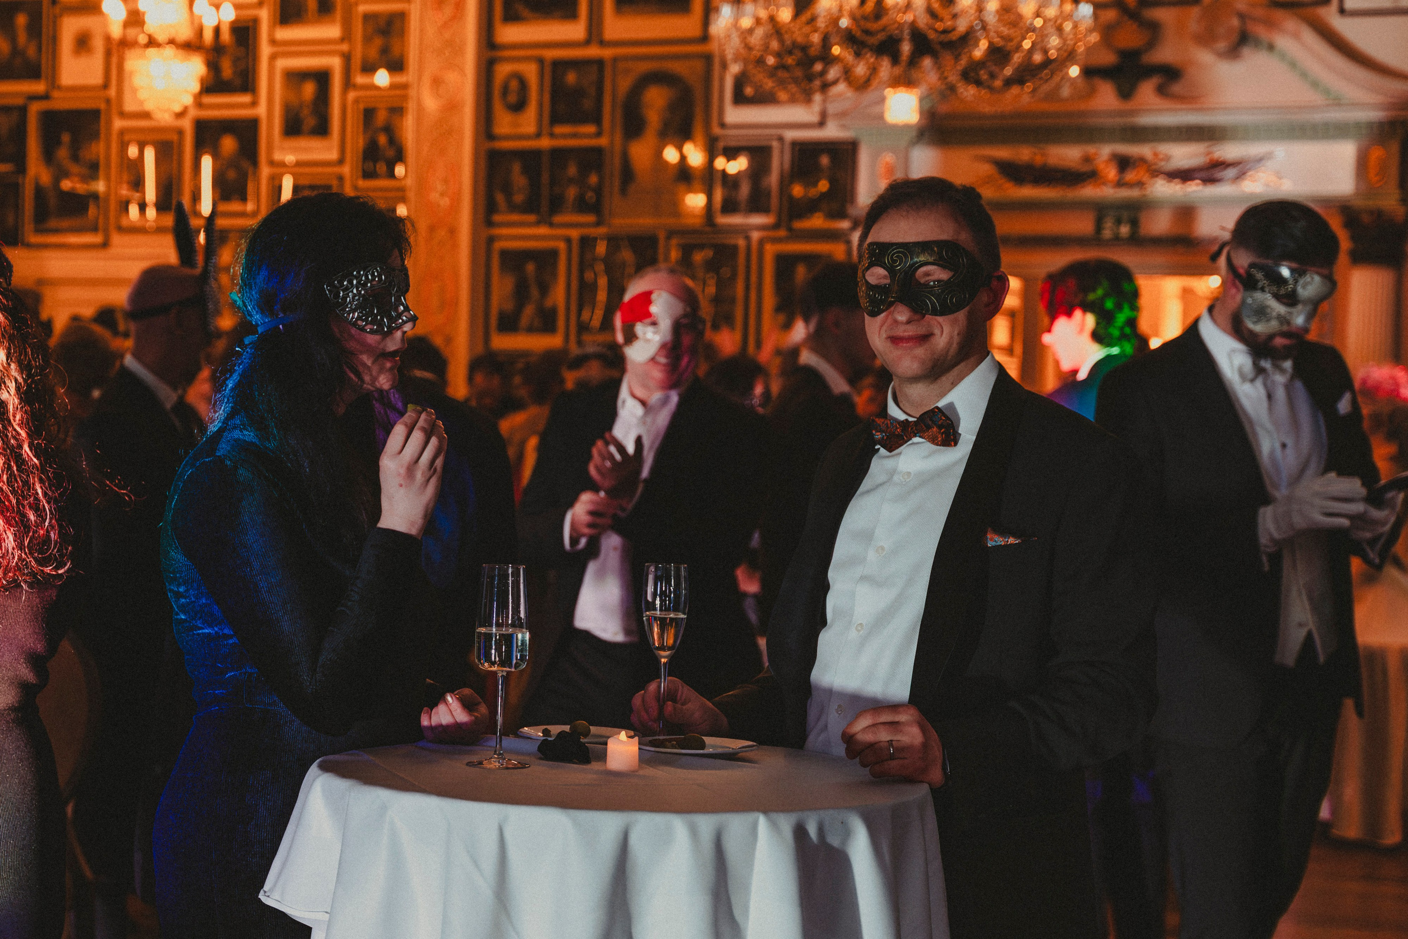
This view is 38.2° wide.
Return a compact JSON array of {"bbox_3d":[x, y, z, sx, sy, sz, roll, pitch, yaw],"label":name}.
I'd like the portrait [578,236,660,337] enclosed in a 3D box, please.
[{"bbox_3d":[-0.475,-0.990,11.219,0.485,0.627,0.035,2,2,19],"label":"portrait"}]

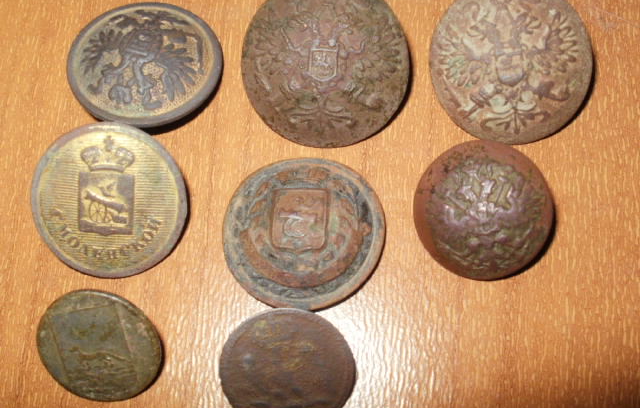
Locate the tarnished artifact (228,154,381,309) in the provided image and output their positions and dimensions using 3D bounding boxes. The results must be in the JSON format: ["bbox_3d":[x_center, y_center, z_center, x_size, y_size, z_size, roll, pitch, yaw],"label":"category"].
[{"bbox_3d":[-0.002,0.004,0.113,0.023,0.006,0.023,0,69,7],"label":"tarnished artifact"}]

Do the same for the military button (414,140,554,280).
[{"bbox_3d":[0.022,0.001,0.111,0.019,0.010,0.019,0,85,7],"label":"military button"}]

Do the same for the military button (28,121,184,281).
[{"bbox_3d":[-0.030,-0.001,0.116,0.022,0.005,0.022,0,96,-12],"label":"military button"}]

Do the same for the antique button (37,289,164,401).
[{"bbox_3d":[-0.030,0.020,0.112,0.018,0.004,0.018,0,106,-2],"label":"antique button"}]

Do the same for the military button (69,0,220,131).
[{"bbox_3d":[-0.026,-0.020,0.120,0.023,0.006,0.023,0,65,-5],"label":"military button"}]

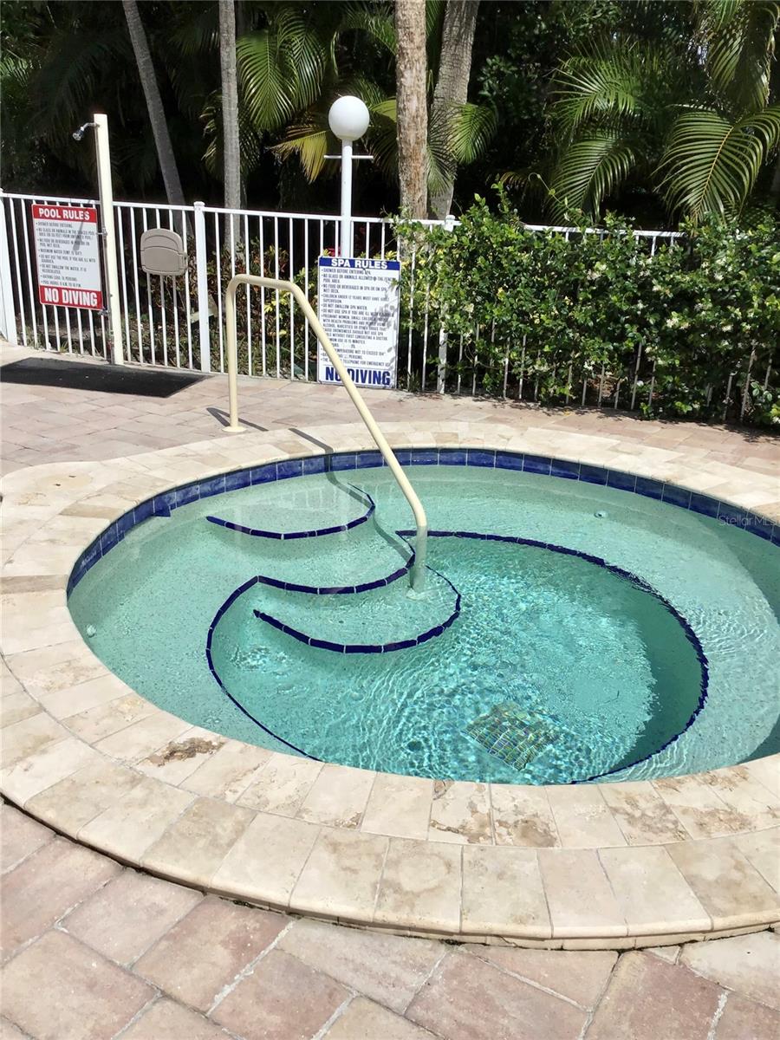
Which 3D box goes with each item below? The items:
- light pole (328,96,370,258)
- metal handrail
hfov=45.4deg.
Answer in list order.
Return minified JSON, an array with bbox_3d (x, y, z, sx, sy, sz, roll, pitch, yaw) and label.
[{"bbox_3d":[-0.329,-2.193,7.244,0.315,2.018,0.305,2,21,0],"label":"light pole"},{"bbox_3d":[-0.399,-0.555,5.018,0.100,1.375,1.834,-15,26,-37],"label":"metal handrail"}]

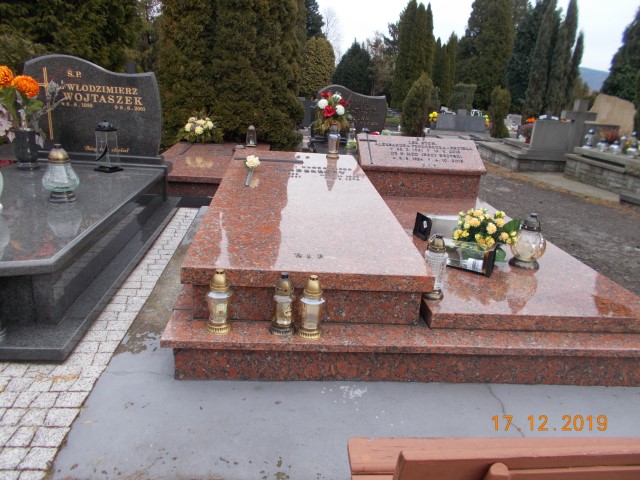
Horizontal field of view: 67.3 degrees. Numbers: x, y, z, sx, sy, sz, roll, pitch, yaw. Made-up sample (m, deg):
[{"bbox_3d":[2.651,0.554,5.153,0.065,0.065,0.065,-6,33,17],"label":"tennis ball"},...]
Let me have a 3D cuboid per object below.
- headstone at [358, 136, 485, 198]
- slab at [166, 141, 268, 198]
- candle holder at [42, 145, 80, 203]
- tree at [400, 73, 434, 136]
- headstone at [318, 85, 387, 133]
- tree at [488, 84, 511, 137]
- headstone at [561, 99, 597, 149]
[{"bbox_3d":[0.818,-0.614,3.998,1.021,0.442,0.380,3,19,-6],"label":"headstone"},{"bbox_3d":[-1.113,-0.790,5.188,1.102,0.228,2.071,3,19,-6],"label":"slab"},{"bbox_3d":[-1.774,-0.459,3.285,0.223,0.384,0.223,3,19,-6],"label":"candle holder"},{"bbox_3d":[2.029,-2.788,10.028,0.646,1.333,0.646,3,19,-6],"label":"tree"},{"bbox_3d":[0.537,-2.055,7.643,1.120,0.745,0.110,0,19,-14],"label":"headstone"},{"bbox_3d":[4.314,-3.063,11.891,0.600,1.404,0.600,3,19,-6],"label":"tree"},{"bbox_3d":[4.182,-1.872,7.834,0.527,0.788,0.133,3,19,-6],"label":"headstone"}]

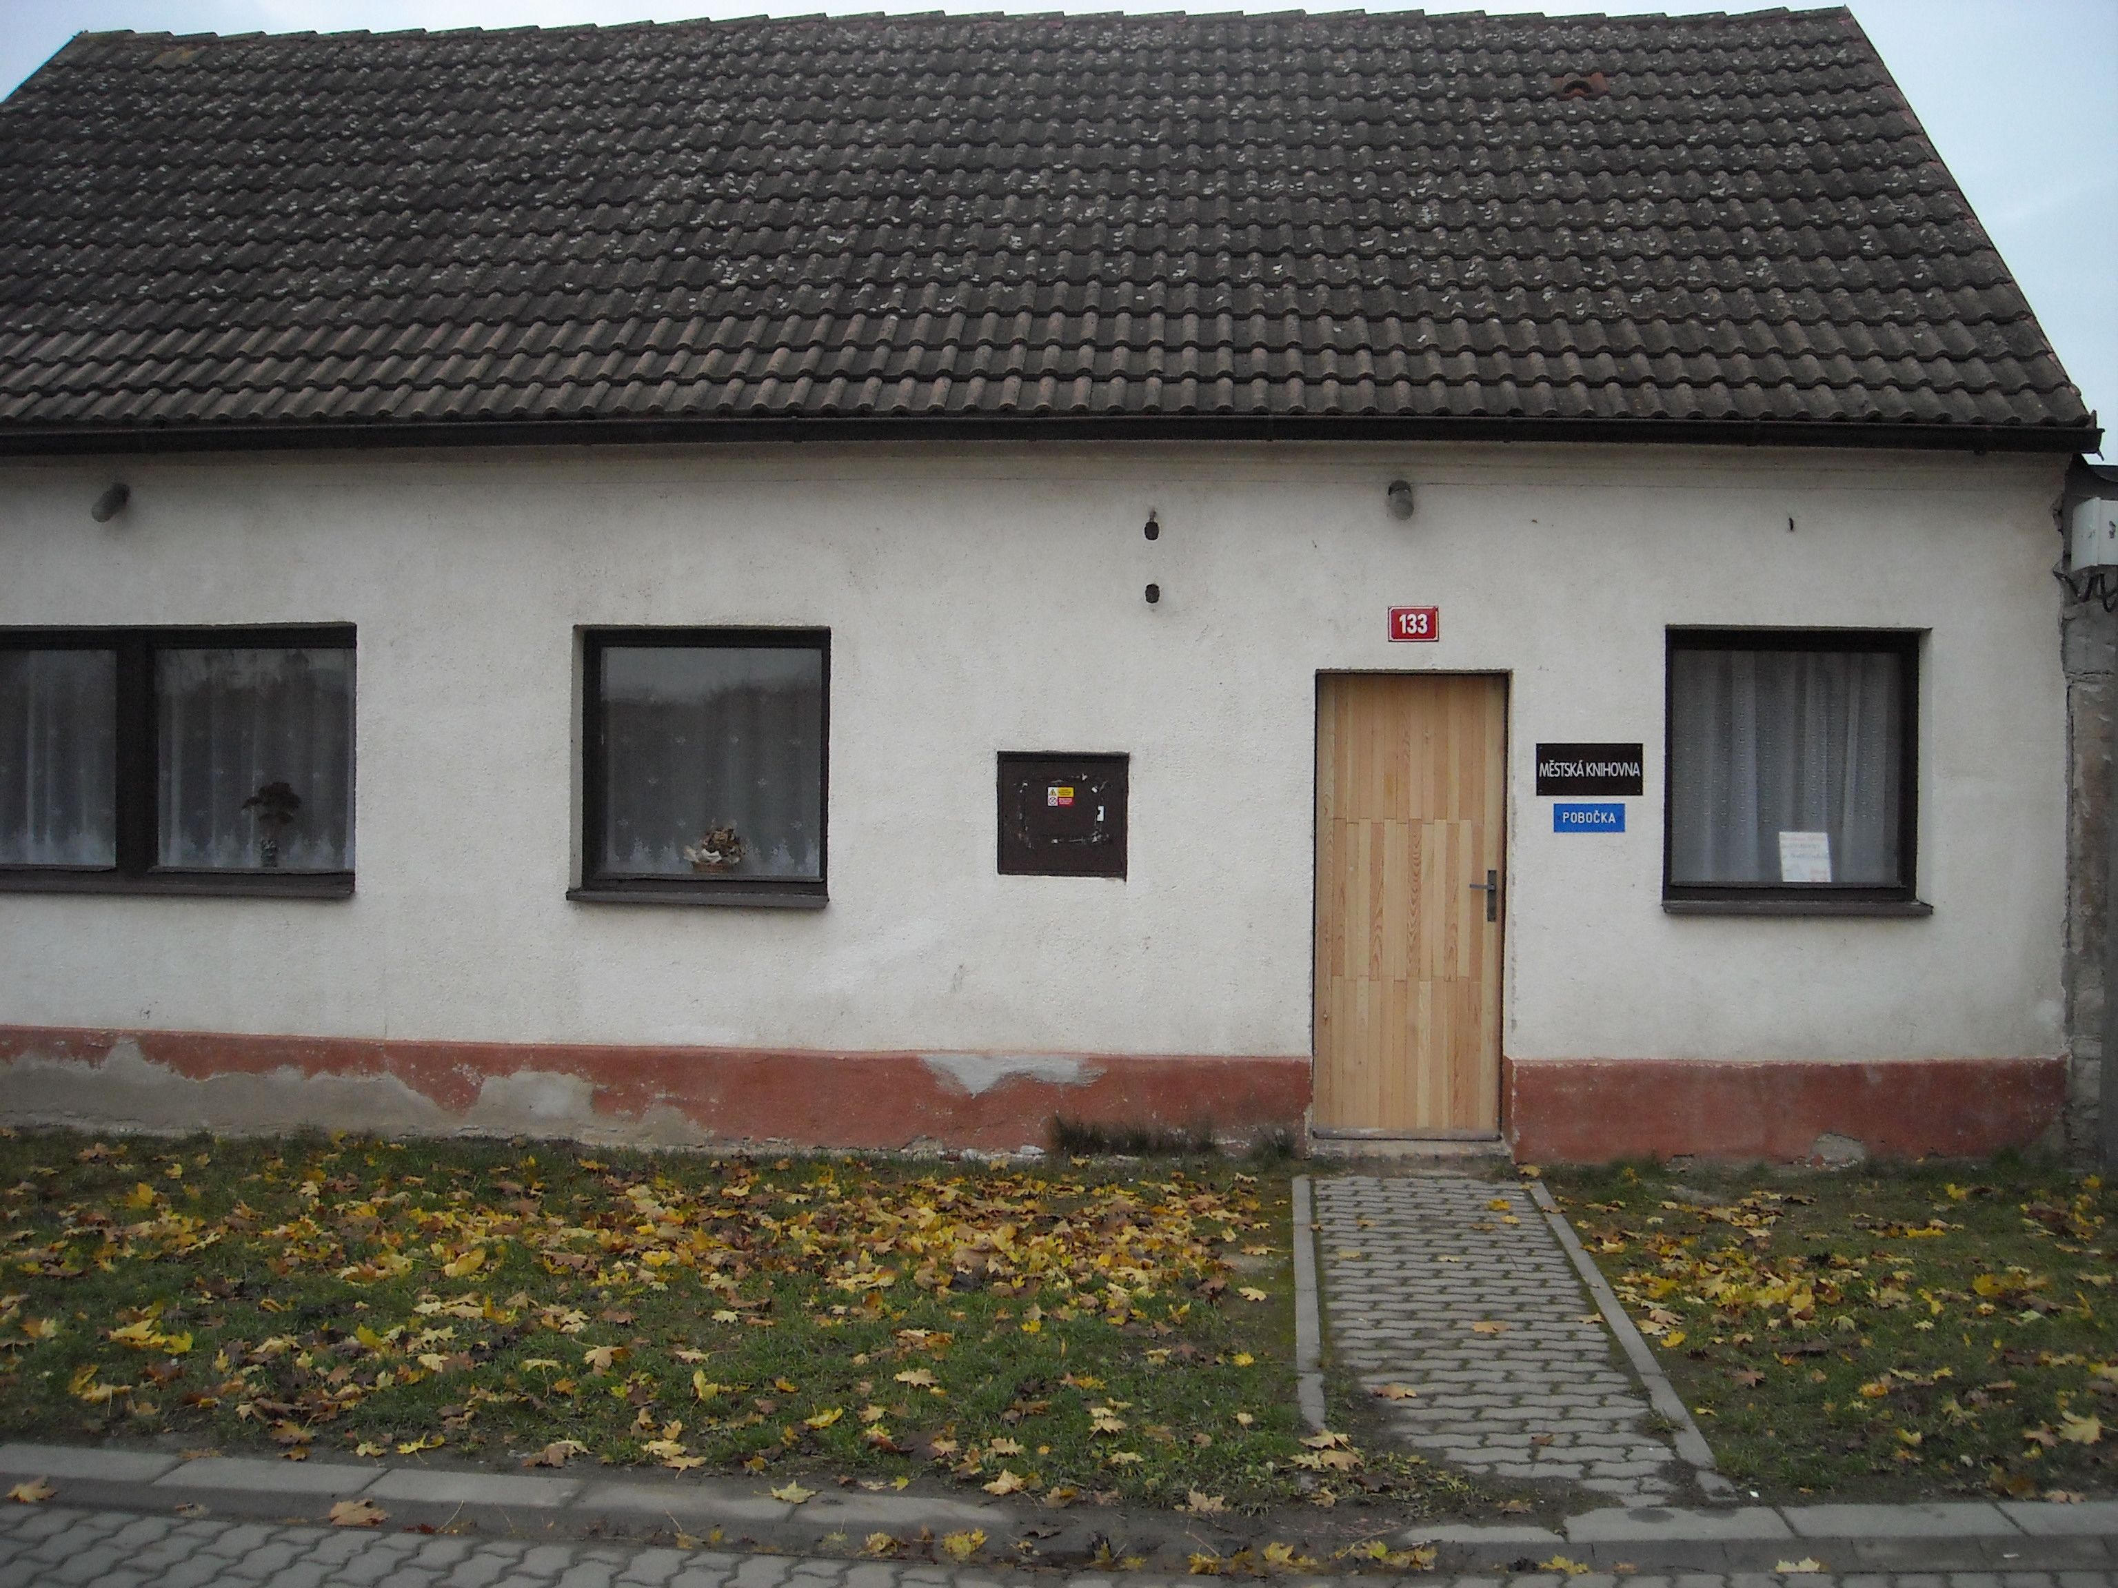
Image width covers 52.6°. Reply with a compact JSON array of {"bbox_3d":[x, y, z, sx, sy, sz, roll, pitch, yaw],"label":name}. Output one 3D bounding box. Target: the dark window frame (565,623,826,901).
[{"bbox_3d":[-1.523,-0.111,9.153,1.106,1.202,0.160,1,0,4],"label":"dark window frame"}]

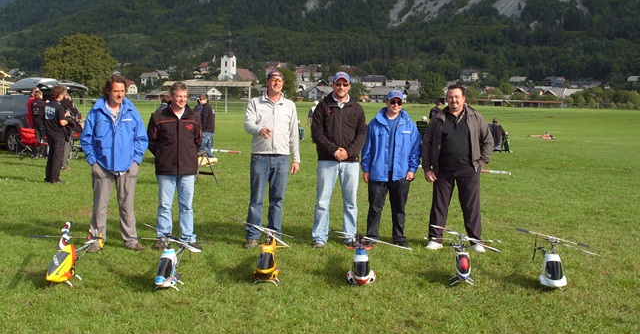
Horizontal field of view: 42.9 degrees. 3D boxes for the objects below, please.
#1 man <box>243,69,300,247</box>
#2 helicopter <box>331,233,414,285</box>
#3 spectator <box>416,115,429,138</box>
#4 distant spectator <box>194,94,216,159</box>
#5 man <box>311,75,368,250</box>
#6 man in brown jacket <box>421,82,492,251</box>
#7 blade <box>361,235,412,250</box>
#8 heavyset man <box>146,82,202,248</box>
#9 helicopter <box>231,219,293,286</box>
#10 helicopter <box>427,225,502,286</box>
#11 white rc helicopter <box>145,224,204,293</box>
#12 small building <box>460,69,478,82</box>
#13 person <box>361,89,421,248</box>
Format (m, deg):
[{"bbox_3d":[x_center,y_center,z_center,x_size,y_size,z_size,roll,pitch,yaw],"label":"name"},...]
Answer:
[{"bbox_3d":[-0.516,-0.090,8.684,0.580,1.870,0.420,0,5,-5],"label":"man"},{"bbox_3d":[0.380,0.792,7.063,0.650,0.390,1.250,0,5,2],"label":"helicopter"},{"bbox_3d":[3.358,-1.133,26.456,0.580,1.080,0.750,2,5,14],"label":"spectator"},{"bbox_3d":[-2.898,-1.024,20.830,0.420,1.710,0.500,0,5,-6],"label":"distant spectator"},{"bbox_3d":[0.198,-0.083,8.725,0.580,1.850,0.380,0,5,0],"label":"man"},{"bbox_3d":[1.437,-0.001,8.531,0.720,1.720,0.400,1,5,10],"label":"man in brown jacket"},{"bbox_3d":[0.535,0.637,6.759,0.060,0.030,0.620,-4,6,-37],"label":"blade"},{"bbox_3d":[-1.528,-0.017,8.600,0.580,1.750,0.380,-1,5,-14],"label":"heavyset man"},{"bbox_3d":[-0.490,0.782,7.062,0.580,0.410,1.250,0,5,1],"label":"helicopter"},{"bbox_3d":[1.190,0.783,7.042,0.620,0.410,1.250,0,5,6],"label":"helicopter"},{"bbox_3d":[-1.260,0.792,6.943,0.560,0.410,1.250,0,5,6],"label":"white rc helicopter"},{"bbox_3d":[103.120,-62.781,560.000,9.500,8.800,9.200,5,6,43],"label":"small building"},{"bbox_3d":[0.747,0.028,8.552,0.640,1.670,0.400,0,5,2],"label":"person"}]

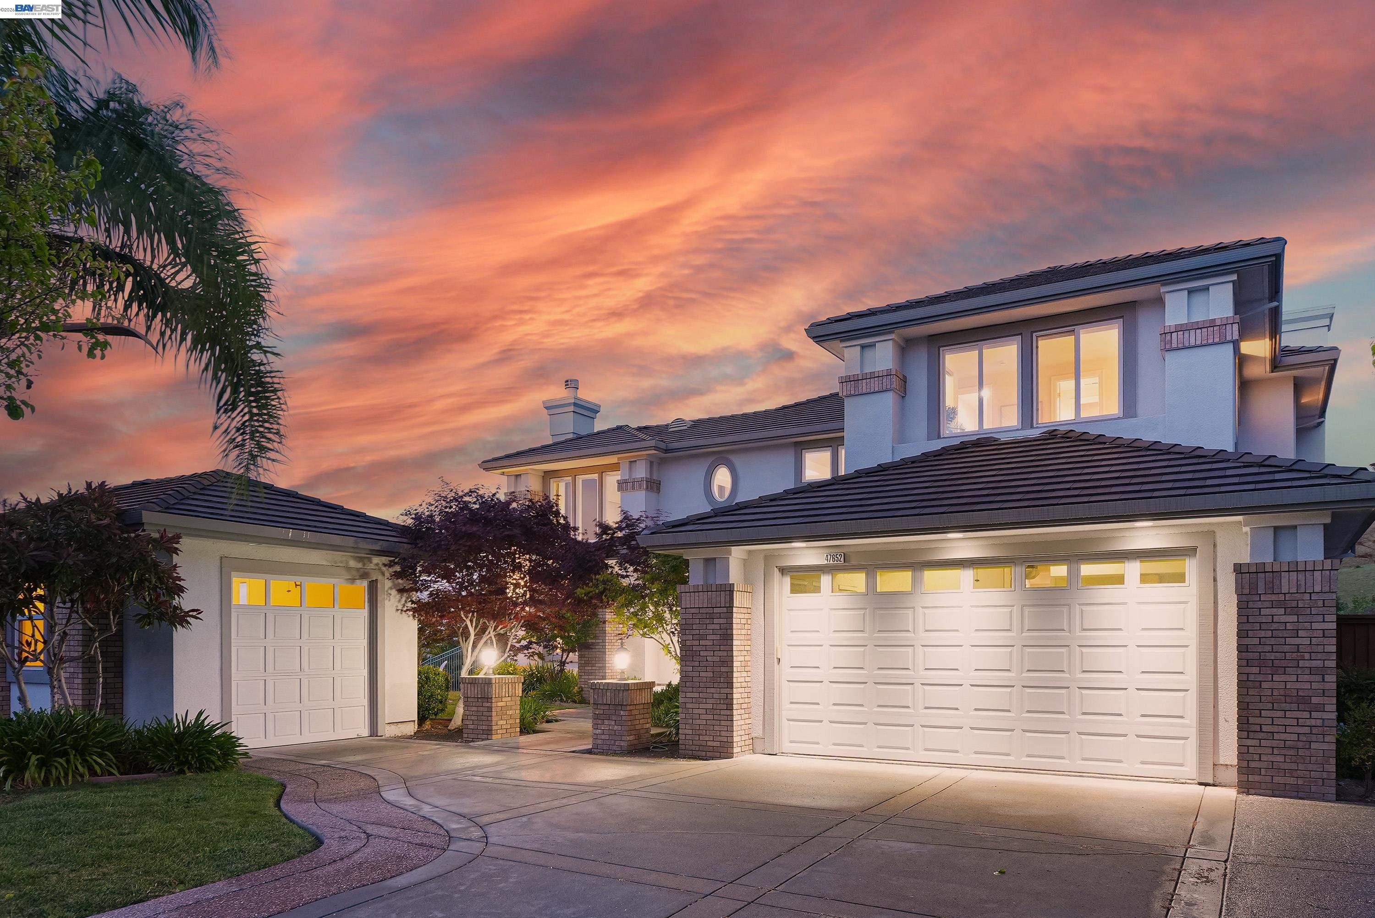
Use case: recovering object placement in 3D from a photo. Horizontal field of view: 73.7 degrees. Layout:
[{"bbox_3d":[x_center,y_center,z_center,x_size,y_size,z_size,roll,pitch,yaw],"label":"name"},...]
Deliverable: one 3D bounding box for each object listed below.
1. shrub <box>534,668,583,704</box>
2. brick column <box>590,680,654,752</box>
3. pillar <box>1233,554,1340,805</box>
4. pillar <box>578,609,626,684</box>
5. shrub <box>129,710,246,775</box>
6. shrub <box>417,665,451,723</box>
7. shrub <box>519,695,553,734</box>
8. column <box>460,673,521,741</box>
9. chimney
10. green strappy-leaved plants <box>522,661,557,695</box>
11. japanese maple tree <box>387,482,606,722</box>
[{"bbox_3d":[-3.079,5.450,22.000,1.170,0.850,1.100,1,-5,-8],"label":"shrub"},{"bbox_3d":[-0.906,3.580,12.810,0.650,0.960,0.650,-3,-6,29],"label":"brick column"},{"bbox_3d":[5.950,2.180,9.120,0.860,2.240,0.740,-3,-6,29],"label":"pillar"},{"bbox_3d":[-2.060,4.610,22.100,0.820,2.550,0.820,-3,-6,29],"label":"pillar"},{"bbox_3d":[-5.888,3.339,10.800,1.380,0.770,1.250,3,-6,-29],"label":"shrub"},{"bbox_3d":[-4.711,4.335,16.900,0.750,1.060,0.780,1,-5,-16],"label":"shrub"},{"bbox_3d":[-2.569,4.303,15.500,0.680,0.680,0.660,1,-5,-9],"label":"shrub"},{"bbox_3d":[-3.090,3.900,14.460,0.650,0.970,0.650,-3,-6,29],"label":"column"},{"bbox_3d":[-3.211,-1.344,25.500,1.040,1.800,1.280,-3,-6,29],"label":"chimney"},{"bbox_3d":[-3.725,5.474,22.800,0.950,0.850,0.900,1,-5,-9],"label":"green strappy-leaved plants"},{"bbox_3d":[-3.222,2.469,15.500,3.700,4.150,3.500,1,-5,-12],"label":"japanese maple tree"}]

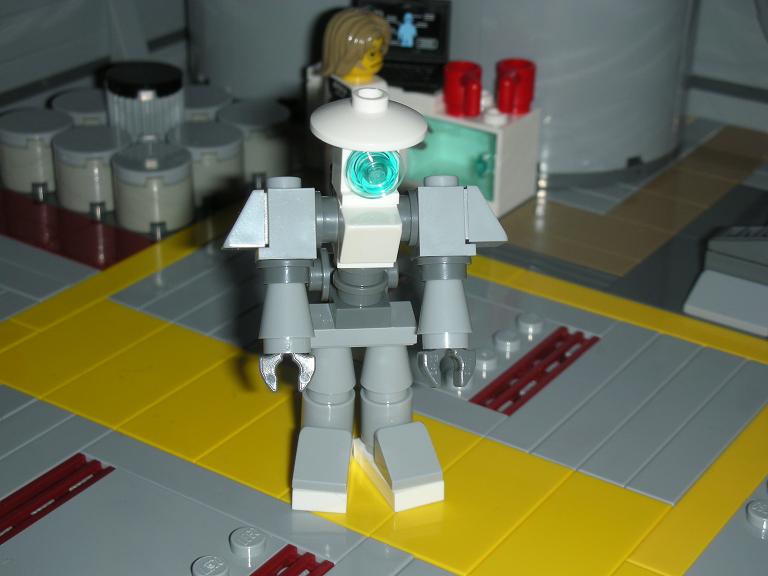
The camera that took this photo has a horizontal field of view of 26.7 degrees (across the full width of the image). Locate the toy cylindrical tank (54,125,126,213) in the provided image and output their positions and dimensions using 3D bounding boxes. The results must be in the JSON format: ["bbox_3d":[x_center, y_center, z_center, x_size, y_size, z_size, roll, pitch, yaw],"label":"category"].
[{"bbox_3d":[-0.059,-0.024,0.329,0.016,0.013,0.016,1,27,-1],"label":"toy cylindrical tank"}]

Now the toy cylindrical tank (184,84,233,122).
[{"bbox_3d":[-0.041,-0.036,0.353,0.016,0.013,0.016,1,27,-1],"label":"toy cylindrical tank"}]

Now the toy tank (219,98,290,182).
[{"bbox_3d":[-0.028,-0.031,0.345,0.016,0.013,0.016,1,27,-1],"label":"toy tank"}]

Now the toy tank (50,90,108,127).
[{"bbox_3d":[-0.063,-0.034,0.349,0.016,0.013,0.016,18,31,29],"label":"toy tank"}]

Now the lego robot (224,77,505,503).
[{"bbox_3d":[-0.003,0.001,0.230,0.040,0.059,0.021,-2,27,-6],"label":"lego robot"}]

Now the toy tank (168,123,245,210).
[{"bbox_3d":[-0.037,-0.025,0.333,0.016,0.013,0.016,1,27,-1],"label":"toy tank"}]

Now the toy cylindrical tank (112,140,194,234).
[{"bbox_3d":[-0.046,-0.020,0.321,0.016,0.013,0.016,1,27,-1],"label":"toy cylindrical tank"}]

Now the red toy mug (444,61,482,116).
[{"bbox_3d":[0.016,-0.039,0.323,0.007,0.009,0.010,-10,29,-21],"label":"red toy mug"}]

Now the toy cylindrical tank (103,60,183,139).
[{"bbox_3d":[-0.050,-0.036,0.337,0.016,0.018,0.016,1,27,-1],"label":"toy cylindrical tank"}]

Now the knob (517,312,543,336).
[{"bbox_3d":[0.026,0.006,0.285,0.005,0.002,0.005,1,27,-1],"label":"knob"}]

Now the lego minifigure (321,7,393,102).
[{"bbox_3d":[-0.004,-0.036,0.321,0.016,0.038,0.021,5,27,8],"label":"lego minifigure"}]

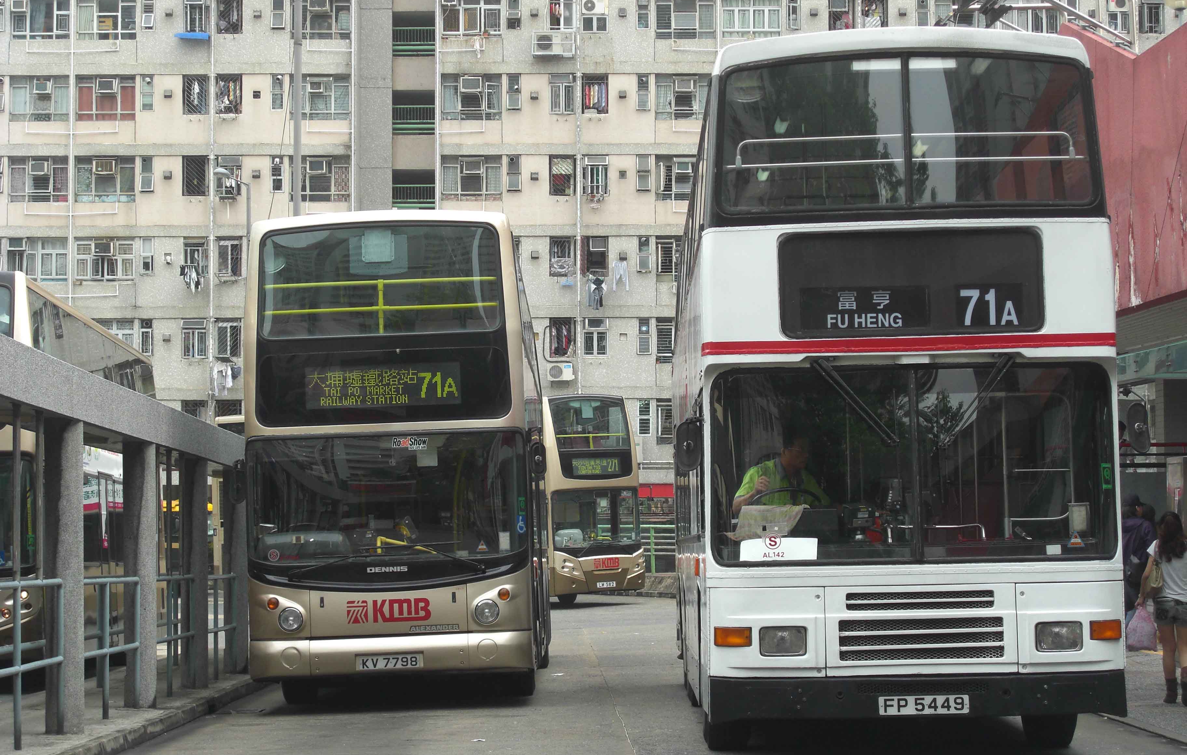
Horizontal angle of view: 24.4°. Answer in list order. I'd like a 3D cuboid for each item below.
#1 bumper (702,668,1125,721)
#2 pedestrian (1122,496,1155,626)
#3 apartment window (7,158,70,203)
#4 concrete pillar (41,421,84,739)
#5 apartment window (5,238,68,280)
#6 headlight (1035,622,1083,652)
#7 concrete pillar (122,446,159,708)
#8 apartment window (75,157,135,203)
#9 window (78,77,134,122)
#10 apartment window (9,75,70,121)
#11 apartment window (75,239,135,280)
[{"bbox_3d":[1.955,1.922,16.530,2.500,0.280,0.250,-1,-4,2],"label":"bumper"},{"bbox_3d":[4.760,1.935,24.300,0.520,1.780,0.400,-2,-4,25],"label":"pedestrian"},{"bbox_3d":[-18.489,-6.587,91.272,2.021,1.557,0.200,0,-4,0],"label":"apartment window"},{"bbox_3d":[-3.671,1.382,19.017,0.235,2.161,0.235,0,-4,-1],"label":"concrete pillar"},{"bbox_3d":[-18.366,-3.915,90.473,2.082,1.382,0.180,0,-3,0],"label":"apartment window"},{"bbox_3d":[2.754,1.534,16.230,0.279,0.182,0.120,-1,-4,1],"label":"headlight"},{"bbox_3d":[-3.668,1.602,22.200,0.260,2.150,0.260,0,-4,-1],"label":"concrete pillar"},{"bbox_3d":[-16.127,-6.524,90.612,1.962,1.510,0.180,0,-3,0],"label":"apartment window"},{"bbox_3d":[-16.100,-9.222,90.632,1.974,1.521,0.150,0,-4,0],"label":"window"},{"bbox_3d":[-18.480,-9.298,91.457,1.994,1.544,0.200,0,-4,0],"label":"apartment window"},{"bbox_3d":[-16.220,-3.934,91.091,2.017,1.476,0.200,0,-4,0],"label":"apartment window"}]

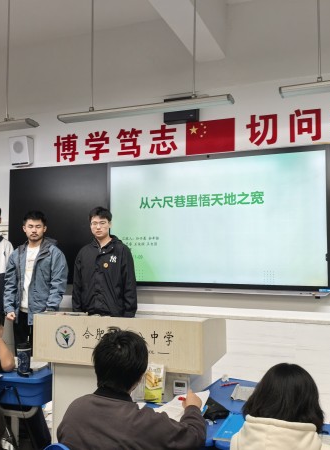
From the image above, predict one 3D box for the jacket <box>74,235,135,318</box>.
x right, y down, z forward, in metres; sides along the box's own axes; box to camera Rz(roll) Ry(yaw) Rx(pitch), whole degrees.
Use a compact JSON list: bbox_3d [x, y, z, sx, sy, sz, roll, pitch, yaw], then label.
[{"bbox_3d":[-0.454,0.441,3.585,0.490,0.747,0.280,0,-3,5],"label":"jacket"}]

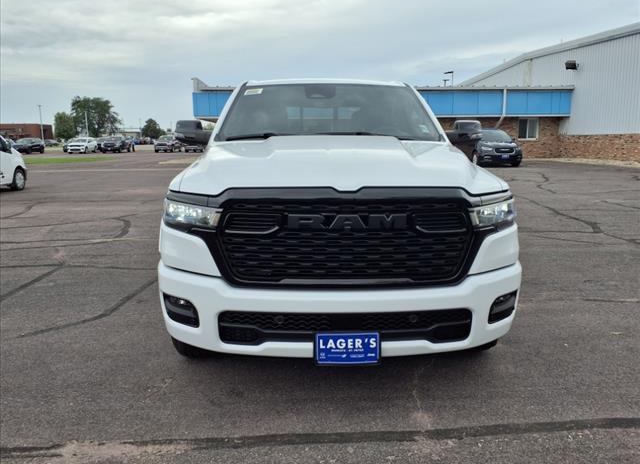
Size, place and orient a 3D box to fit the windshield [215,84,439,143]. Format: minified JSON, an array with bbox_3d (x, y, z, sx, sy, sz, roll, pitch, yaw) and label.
[{"bbox_3d":[0.063,-0.956,3.942,1.690,0.220,1.050,0,44,-2],"label":"windshield"}]

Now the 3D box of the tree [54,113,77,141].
[{"bbox_3d":[-60.094,-24.662,117.459,4.900,7.400,4.900,-5,12,-26],"label":"tree"}]

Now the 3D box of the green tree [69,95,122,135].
[{"bbox_3d":[-57.428,-28.696,126.870,10.900,11.700,10.900,-5,12,-24],"label":"green tree"}]

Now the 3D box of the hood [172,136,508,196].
[{"bbox_3d":[0.107,-0.420,3.004,1.760,0.290,1.380,0,11,-2],"label":"hood"}]

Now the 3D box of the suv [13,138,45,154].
[{"bbox_3d":[-28.029,-8.440,48.274,1.830,1.460,4.650,-2,11,-13],"label":"suv"}]

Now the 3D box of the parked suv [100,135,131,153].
[{"bbox_3d":[-19.766,-8.568,48.249,1.910,1.720,4.700,-2,11,-9],"label":"parked suv"}]

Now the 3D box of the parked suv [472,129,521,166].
[{"bbox_3d":[7.930,-4.102,23.914,2.020,1.770,5.100,0,10,0],"label":"parked suv"}]

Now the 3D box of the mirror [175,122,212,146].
[{"bbox_3d":[-1.010,-0.779,3.944,0.310,0.200,0.210,0,10,-2],"label":"mirror"}]

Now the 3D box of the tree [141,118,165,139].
[{"bbox_3d":[-40.264,-24.447,120.000,5.300,5.700,5.200,0,10,0],"label":"tree"}]

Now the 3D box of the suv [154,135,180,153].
[{"bbox_3d":[-17.700,-10.230,58.147,2.050,1.920,5.500,0,10,-1],"label":"suv"}]

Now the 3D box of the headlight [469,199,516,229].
[{"bbox_3d":[0.940,-0.115,2.764,0.360,0.135,0.220,-2,11,-11],"label":"headlight"}]

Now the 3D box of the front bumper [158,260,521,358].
[{"bbox_3d":[0.128,0.391,2.620,2.050,0.380,0.520,0,11,-2],"label":"front bumper"}]

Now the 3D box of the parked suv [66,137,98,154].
[{"bbox_3d":[-26.400,-9.700,55.911,1.950,1.780,5.000,-1,10,-7],"label":"parked suv"}]

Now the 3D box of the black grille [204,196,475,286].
[{"bbox_3d":[0.126,0.044,2.436,1.340,0.430,0.200,0,11,-2],"label":"black grille"}]

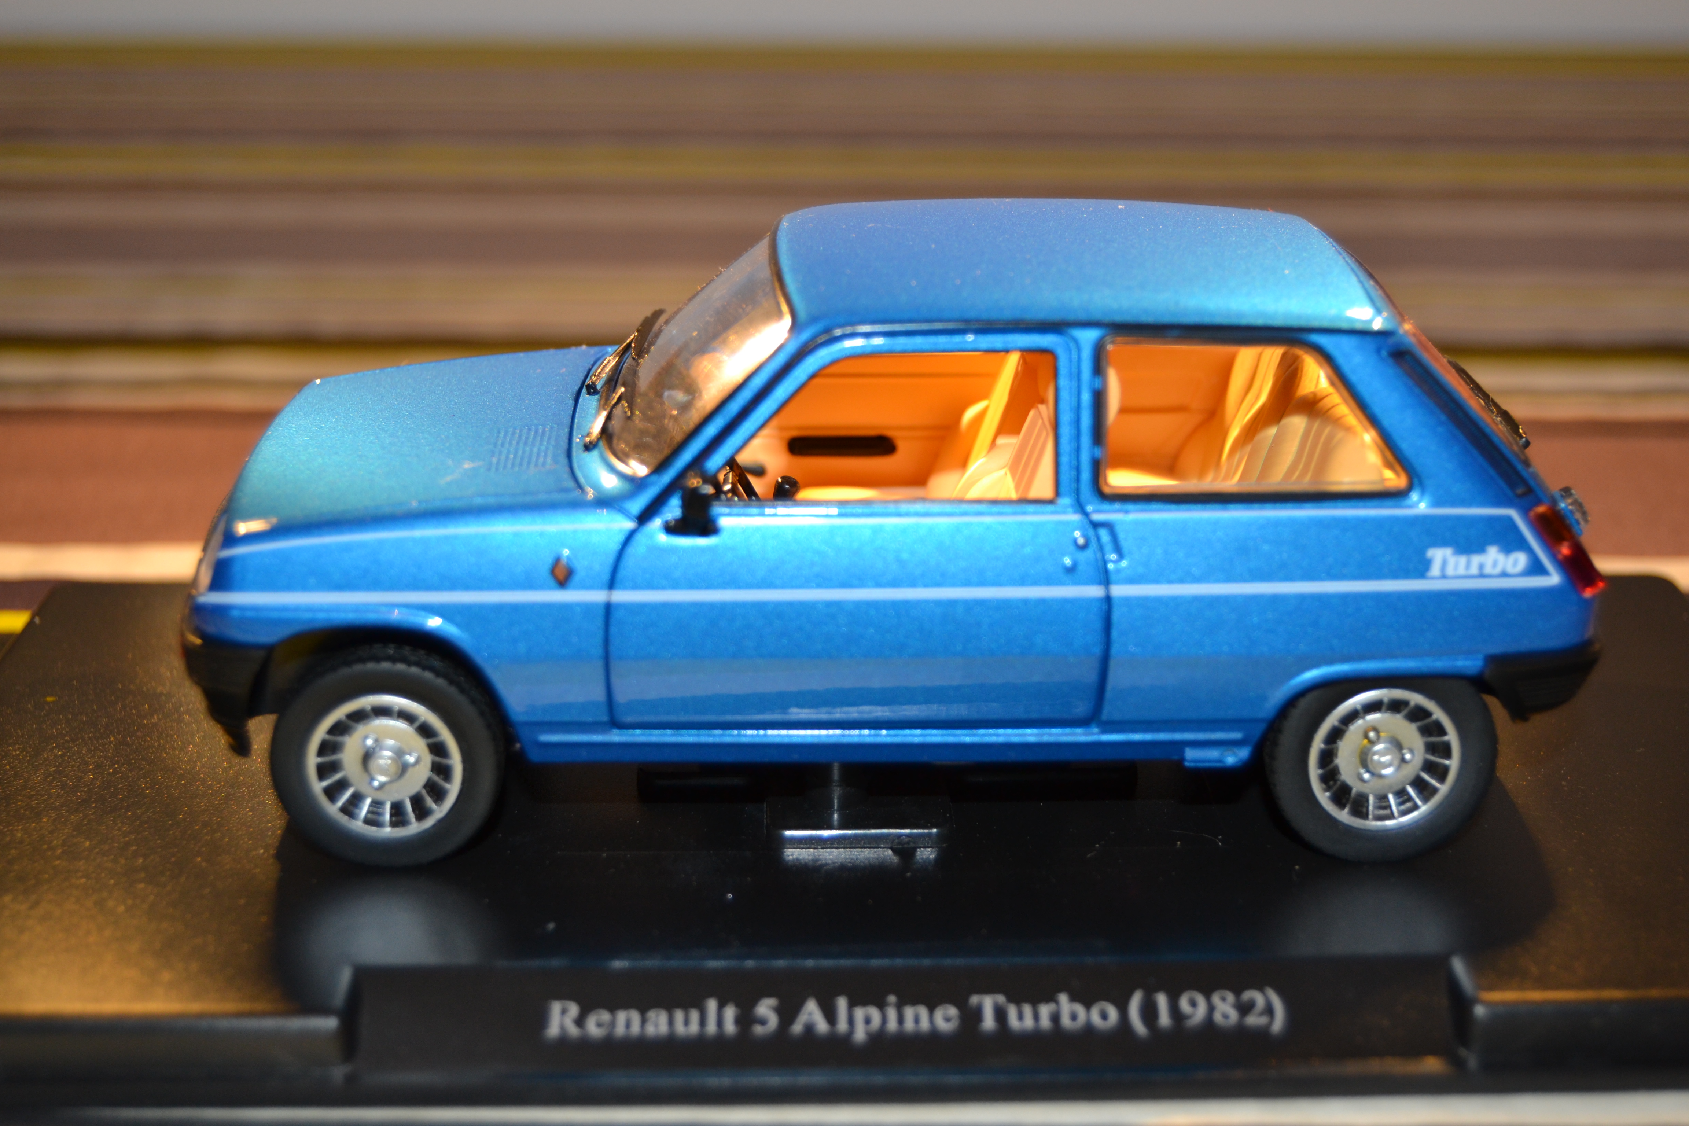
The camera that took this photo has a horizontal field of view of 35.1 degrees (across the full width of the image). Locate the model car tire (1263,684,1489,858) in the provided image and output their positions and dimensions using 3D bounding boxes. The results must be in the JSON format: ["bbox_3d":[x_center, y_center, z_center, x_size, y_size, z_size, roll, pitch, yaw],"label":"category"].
[{"bbox_3d":[0.055,0.019,0.273,0.023,0.023,0.007,0,19,-2],"label":"model car tire"}]

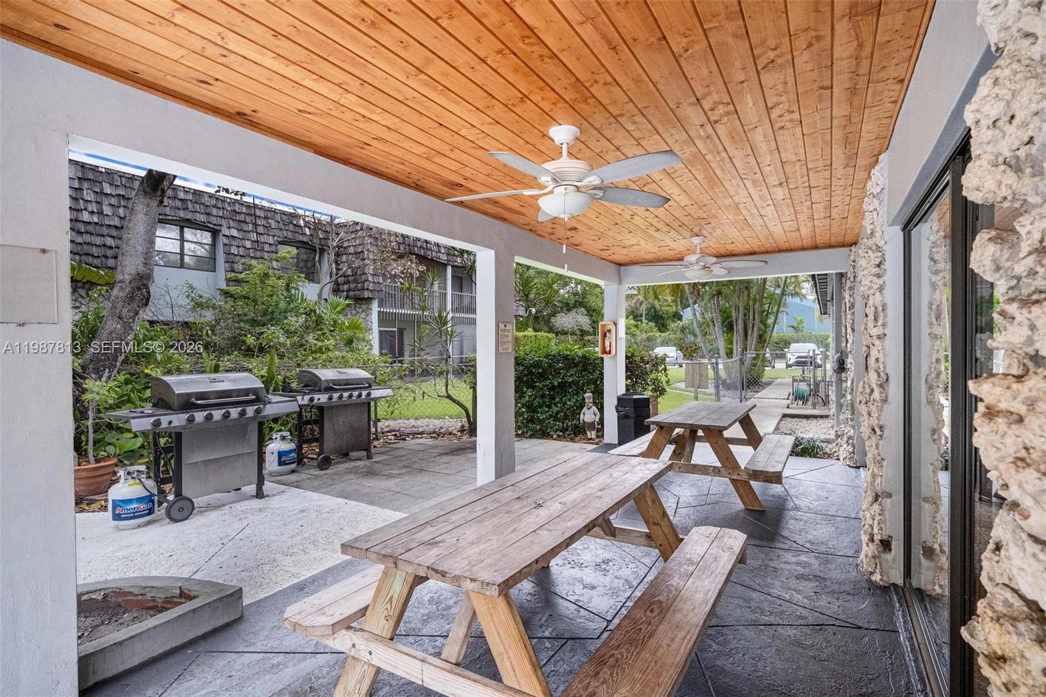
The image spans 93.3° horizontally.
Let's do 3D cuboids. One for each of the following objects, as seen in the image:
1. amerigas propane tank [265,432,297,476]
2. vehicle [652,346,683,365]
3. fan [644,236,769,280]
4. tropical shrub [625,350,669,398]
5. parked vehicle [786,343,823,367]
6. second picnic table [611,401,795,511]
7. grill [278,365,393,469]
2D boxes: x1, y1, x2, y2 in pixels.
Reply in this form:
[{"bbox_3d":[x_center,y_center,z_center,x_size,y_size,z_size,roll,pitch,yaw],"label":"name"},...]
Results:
[{"bbox_3d":[-2.709,1.191,5.568,0.312,0.456,0.312,-1,0,-20],"label":"amerigas propane tank"},{"bbox_3d":[10.755,0.696,36.706,1.840,1.560,4.500,0,0,24],"label":"vehicle"},{"bbox_3d":[1.889,-0.959,5.294,1.310,0.460,1.310,0,0,32],"label":"fan"},{"bbox_3d":[2.005,0.710,8.305,0.980,1.340,0.850,0,0,32],"label":"tropical shrub"},{"bbox_3d":[18.403,0.386,32.204,1.860,1.660,4.550,0,0,32],"label":"parked vehicle"},{"bbox_3d":[1.963,1.044,5.260,1.540,0.752,1.840,0,0,32],"label":"second picnic table"},{"bbox_3d":[-2.349,0.853,6.126,0.620,1.180,1.370,0,0,35],"label":"grill"}]

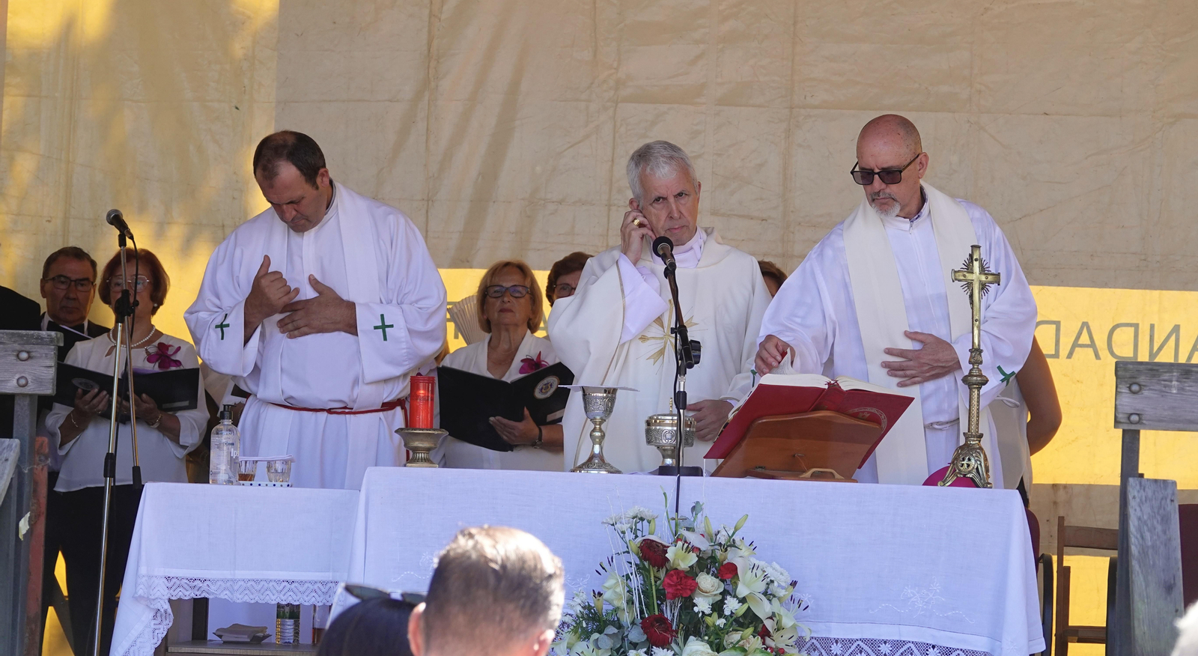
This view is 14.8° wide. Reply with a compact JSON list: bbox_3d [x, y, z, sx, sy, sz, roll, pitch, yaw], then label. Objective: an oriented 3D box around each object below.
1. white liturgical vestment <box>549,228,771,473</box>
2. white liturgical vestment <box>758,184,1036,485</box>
[{"bbox_3d":[0.131,0.402,11.374,0.550,1.300,0.430,2,-2,6],"label":"white liturgical vestment"},{"bbox_3d":[0.710,0.369,11.371,0.680,1.450,0.480,1,-2,11],"label":"white liturgical vestment"}]

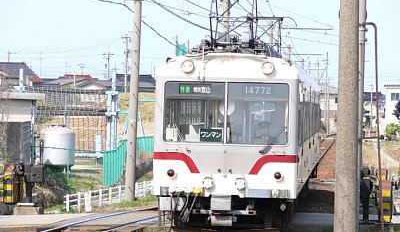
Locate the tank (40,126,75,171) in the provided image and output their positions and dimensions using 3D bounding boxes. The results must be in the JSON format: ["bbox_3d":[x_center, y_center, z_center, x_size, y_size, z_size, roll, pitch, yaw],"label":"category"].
[{"bbox_3d":[-5.097,1.175,86.500,1.230,1.600,1.230,1,0,0],"label":"tank"}]

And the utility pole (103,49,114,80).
[{"bbox_3d":[-15.344,-6.624,405.000,2.000,10.000,0.600,1,0,0],"label":"utility pole"}]

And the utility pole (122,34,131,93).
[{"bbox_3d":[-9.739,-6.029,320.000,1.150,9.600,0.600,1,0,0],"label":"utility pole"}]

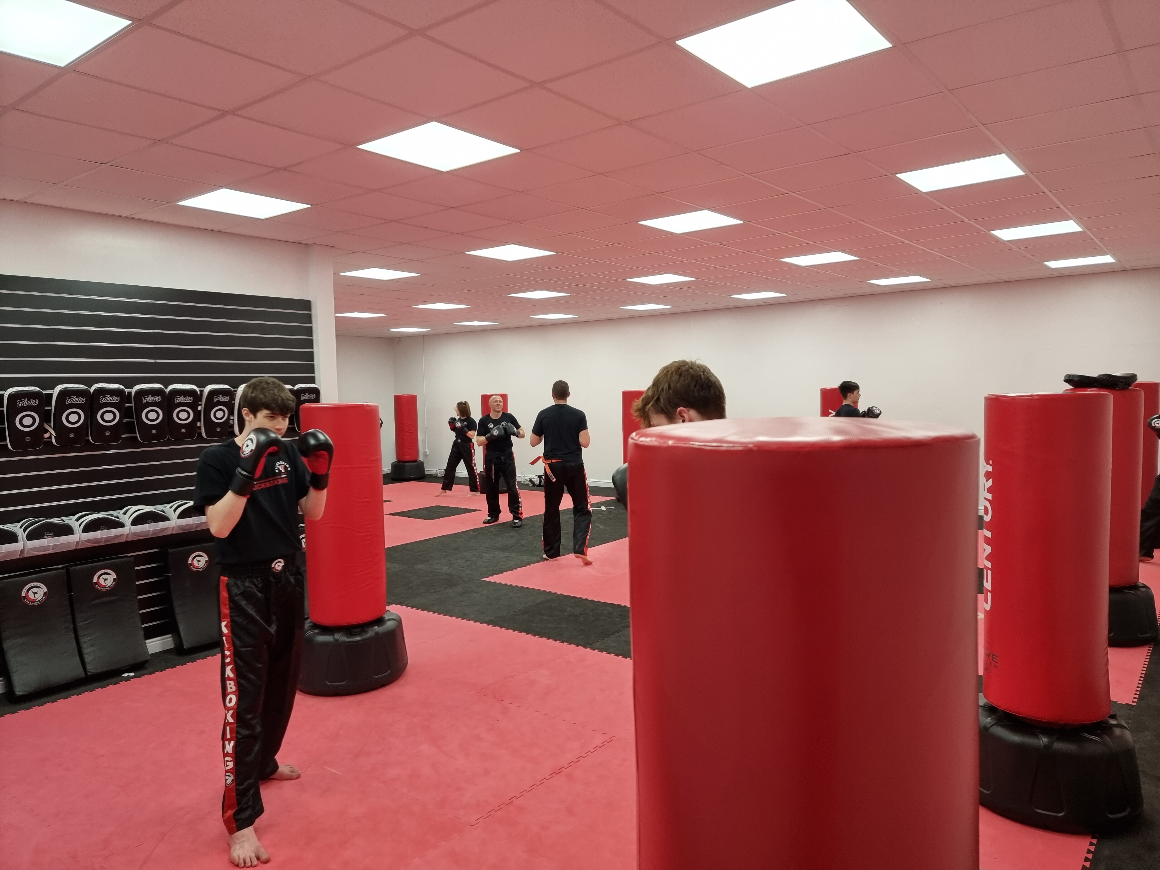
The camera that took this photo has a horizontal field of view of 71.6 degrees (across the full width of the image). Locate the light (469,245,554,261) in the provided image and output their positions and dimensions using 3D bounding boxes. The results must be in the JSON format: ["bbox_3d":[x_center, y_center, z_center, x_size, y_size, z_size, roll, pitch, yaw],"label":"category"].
[{"bbox_3d":[-0.589,-1.577,6.938,0.595,0.030,0.595,1,4,38],"label":"light"}]

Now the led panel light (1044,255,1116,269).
[{"bbox_3d":[5.236,-1.816,8.418,0.595,0.035,0.595,1,4,39],"label":"led panel light"}]

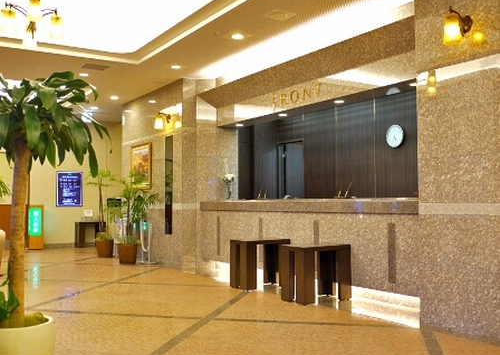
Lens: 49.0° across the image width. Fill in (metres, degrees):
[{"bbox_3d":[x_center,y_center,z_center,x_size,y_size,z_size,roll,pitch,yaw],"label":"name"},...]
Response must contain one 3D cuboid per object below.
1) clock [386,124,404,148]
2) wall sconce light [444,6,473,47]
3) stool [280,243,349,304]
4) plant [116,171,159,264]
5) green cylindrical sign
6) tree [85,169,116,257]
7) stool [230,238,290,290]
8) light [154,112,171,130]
[{"bbox_3d":[1.902,-0.542,7.193,0.051,0.305,0.305,1,-3,-33],"label":"clock"},{"bbox_3d":[1.513,-1.082,3.986,0.240,0.288,0.148,1,-3,-33],"label":"wall sconce light"},{"bbox_3d":[0.671,0.971,5.621,0.589,0.555,0.372,1,-3,-33],"label":"stool"},{"bbox_3d":[-1.872,0.653,8.972,0.632,1.487,0.632,1,-3,-33],"label":"plant"},{"bbox_3d":[-4.564,0.934,11.623,0.270,0.620,0.173,1,-3,-33],"label":"green cylindrical sign"},{"bbox_3d":[-2.696,0.657,10.030,0.555,1.572,0.555,1,-3,-33],"label":"tree"},{"bbox_3d":[0.119,1.009,6.496,0.589,0.555,0.352,1,-3,-33],"label":"stool"},{"bbox_3d":[-1.355,-0.855,8.412,0.240,0.273,0.148,1,-3,-33],"label":"light"}]

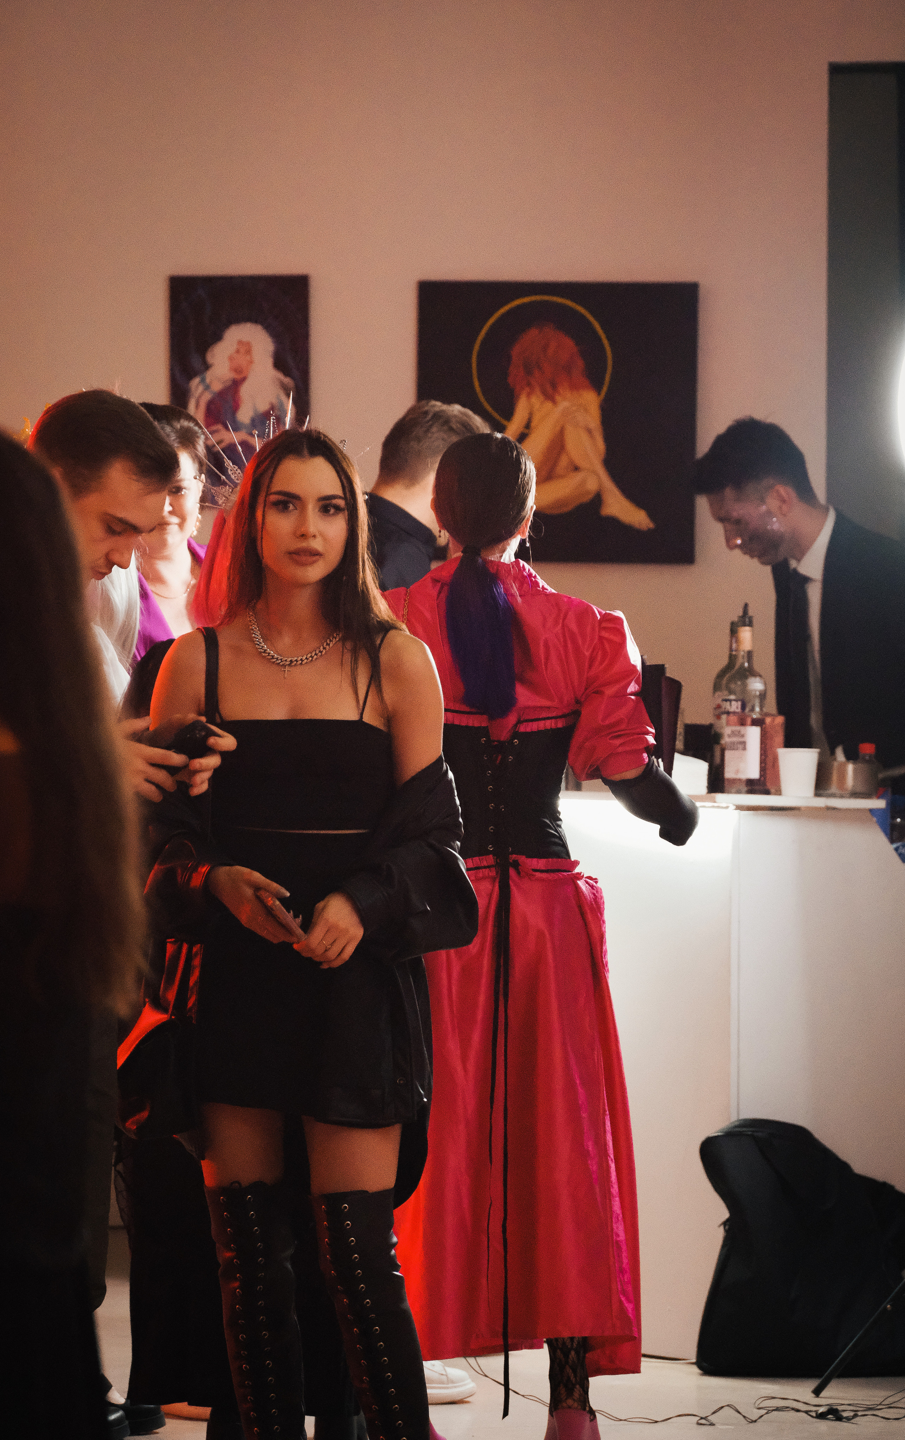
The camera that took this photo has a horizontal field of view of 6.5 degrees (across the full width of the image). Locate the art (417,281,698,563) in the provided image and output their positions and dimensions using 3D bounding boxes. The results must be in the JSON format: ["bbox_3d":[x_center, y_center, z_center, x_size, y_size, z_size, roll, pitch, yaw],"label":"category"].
[{"bbox_3d":[0.225,-0.638,17.000,0.603,0.605,0.027,0,1,0],"label":"art"}]

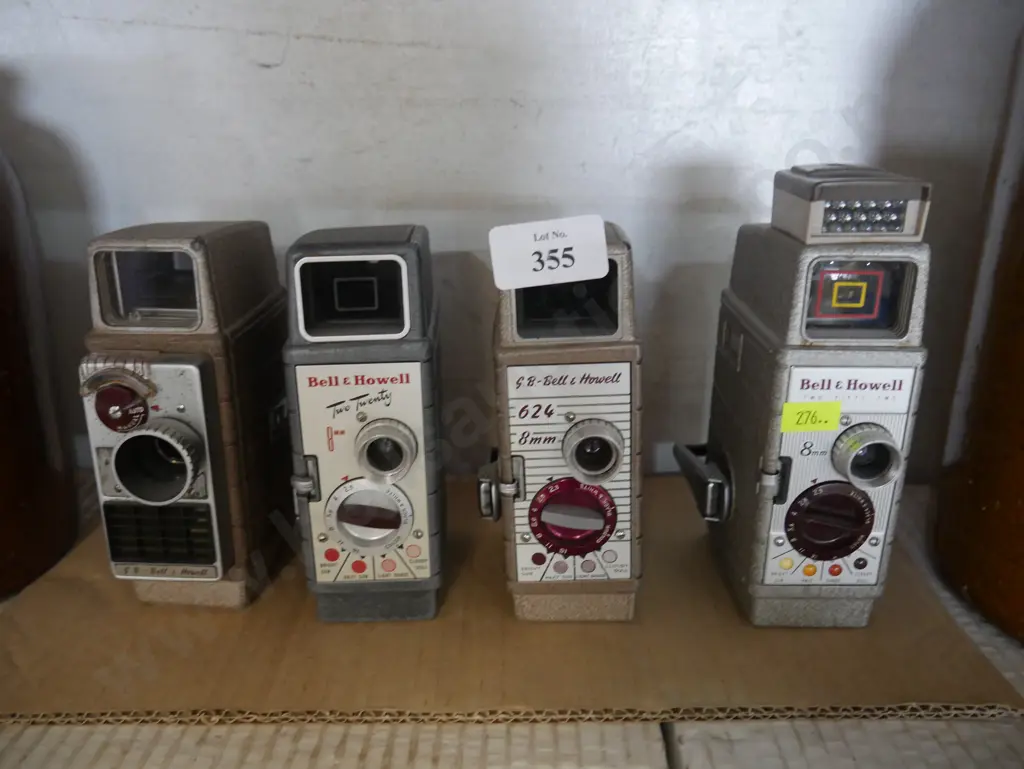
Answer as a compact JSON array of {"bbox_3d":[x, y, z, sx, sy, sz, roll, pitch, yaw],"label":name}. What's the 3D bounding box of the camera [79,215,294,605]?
[{"bbox_3d":[-0.130,0.009,0.342,0.054,0.144,0.105,0,19,1],"label":"camera"}]

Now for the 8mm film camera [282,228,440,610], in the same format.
[{"bbox_3d":[-0.058,0.012,0.334,0.055,0.144,0.094,-2,19,-4],"label":"8mm film camera"}]

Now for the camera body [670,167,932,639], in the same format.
[{"bbox_3d":[0.108,0.001,0.326,0.068,0.169,0.095,0,19,1],"label":"camera body"}]

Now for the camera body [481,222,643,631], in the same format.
[{"bbox_3d":[0.015,0.011,0.334,0.059,0.144,0.093,-1,19,-1],"label":"camera body"}]

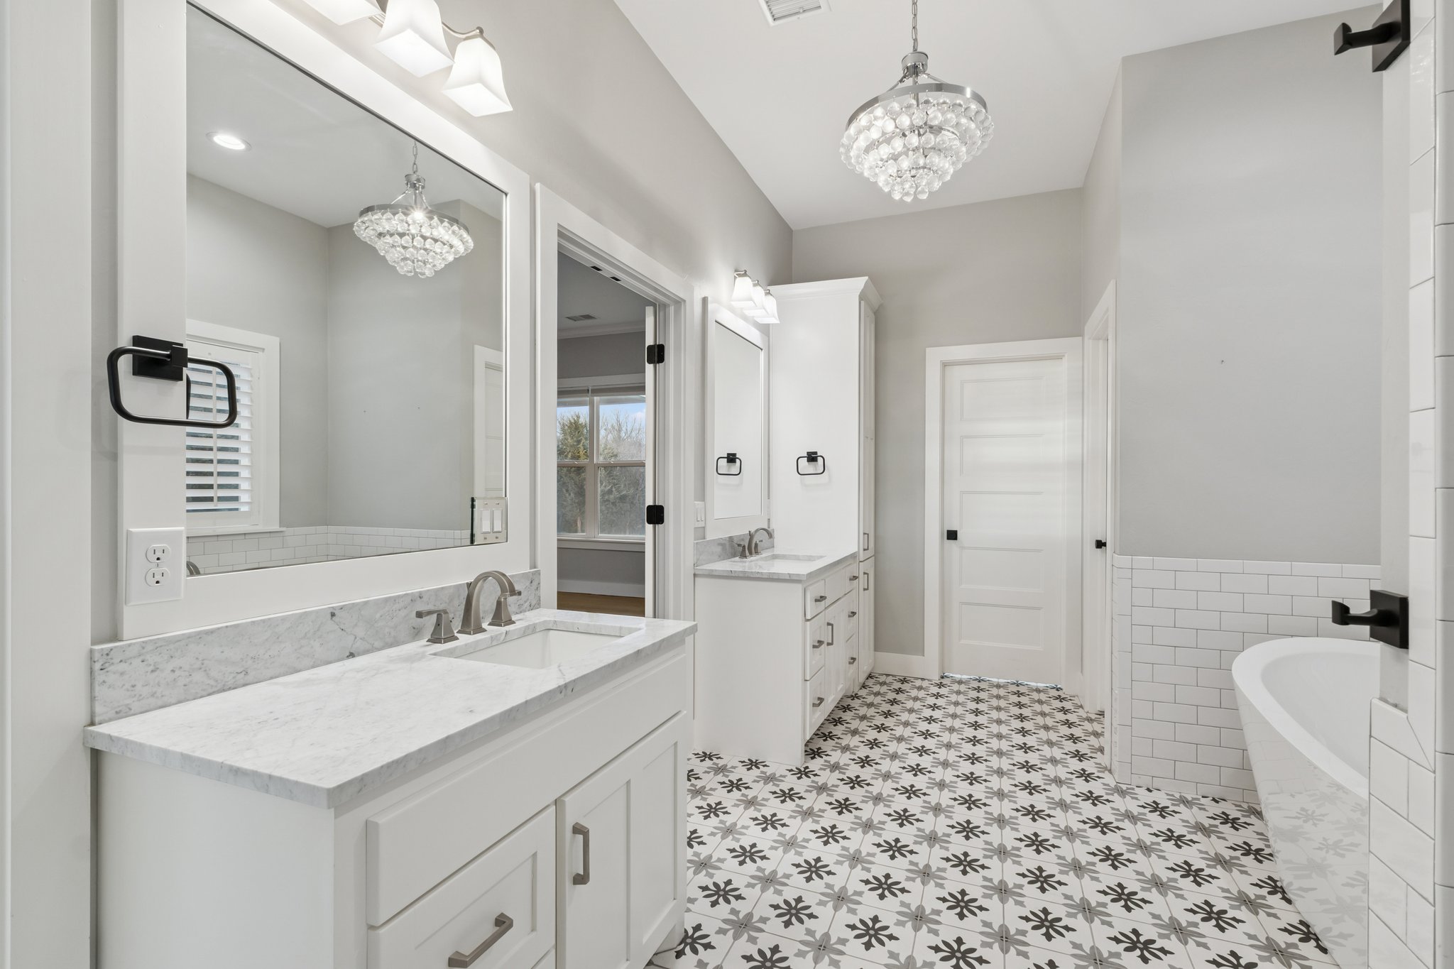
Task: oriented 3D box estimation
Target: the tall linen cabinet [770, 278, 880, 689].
[{"bbox_3d":[0.649,-0.004,4.293,0.610,2.564,0.390,0,-1,22],"label":"tall linen cabinet"}]

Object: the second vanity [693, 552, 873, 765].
[{"bbox_3d":[0.325,0.839,3.559,0.570,0.859,1.225,0,-1,22],"label":"second vanity"}]

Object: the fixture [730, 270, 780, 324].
[{"bbox_3d":[0.154,-1.070,3.677,0.167,0.196,0.470,0,-1,22],"label":"fixture"}]

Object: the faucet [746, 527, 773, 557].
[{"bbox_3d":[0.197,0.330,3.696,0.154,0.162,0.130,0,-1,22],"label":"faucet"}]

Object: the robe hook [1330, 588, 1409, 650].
[{"bbox_3d":[0.833,0.174,0.848,0.062,0.064,0.067,0,-1,22],"label":"robe hook"}]

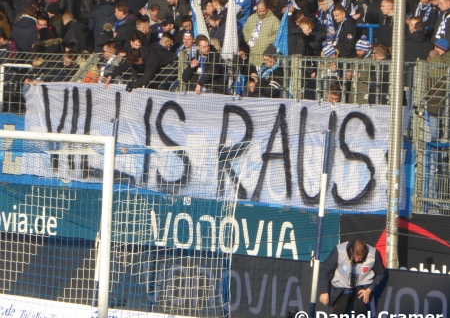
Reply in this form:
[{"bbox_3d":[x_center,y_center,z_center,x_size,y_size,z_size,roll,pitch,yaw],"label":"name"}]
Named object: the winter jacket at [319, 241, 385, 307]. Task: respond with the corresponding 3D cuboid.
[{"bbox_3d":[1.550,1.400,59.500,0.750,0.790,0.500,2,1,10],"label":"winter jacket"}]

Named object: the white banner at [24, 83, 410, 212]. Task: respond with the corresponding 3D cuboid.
[{"bbox_3d":[-0.280,-0.200,69.200,0.150,1.530,10.100,1,2,-33],"label":"white banner"}]

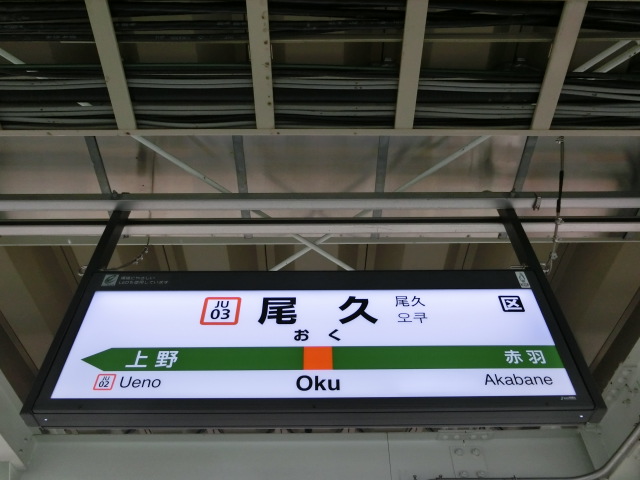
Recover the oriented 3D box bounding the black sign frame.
[{"bbox_3d":[-0.015,0.333,1.763,1.680,0.556,0.088,0,-48,-1],"label":"black sign frame"}]

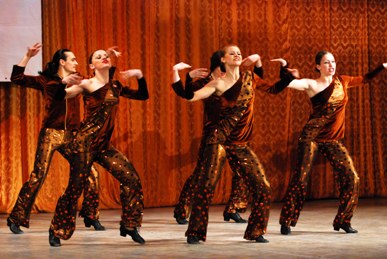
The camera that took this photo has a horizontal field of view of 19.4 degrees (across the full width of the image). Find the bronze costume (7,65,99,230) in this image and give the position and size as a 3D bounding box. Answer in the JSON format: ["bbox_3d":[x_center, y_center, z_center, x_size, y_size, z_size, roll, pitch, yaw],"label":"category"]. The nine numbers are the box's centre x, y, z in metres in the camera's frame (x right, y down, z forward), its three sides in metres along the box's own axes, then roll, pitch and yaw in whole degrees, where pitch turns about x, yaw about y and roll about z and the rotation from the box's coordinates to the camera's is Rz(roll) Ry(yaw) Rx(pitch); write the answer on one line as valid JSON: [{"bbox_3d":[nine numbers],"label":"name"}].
[{"bbox_3d":[-1.233,0.158,9.950,0.780,1.460,0.520,-2,3,-42],"label":"bronze costume"}]

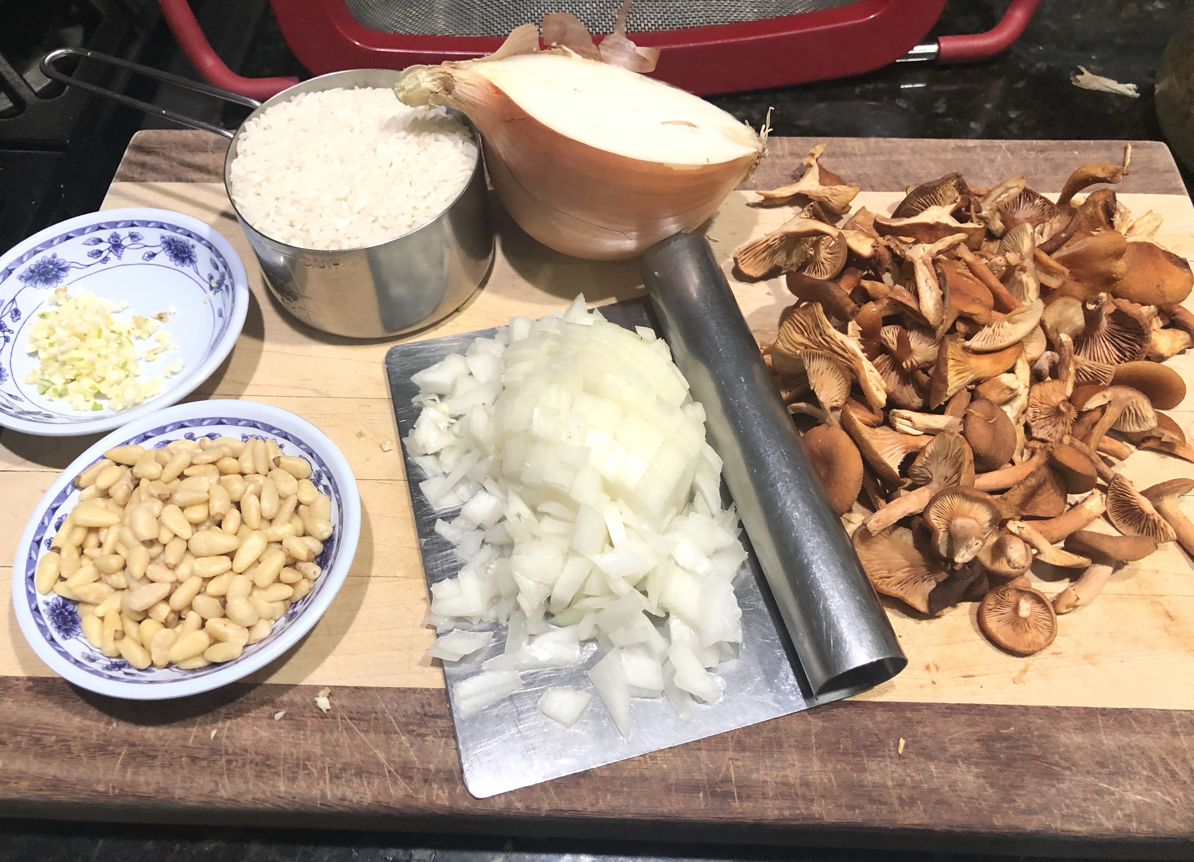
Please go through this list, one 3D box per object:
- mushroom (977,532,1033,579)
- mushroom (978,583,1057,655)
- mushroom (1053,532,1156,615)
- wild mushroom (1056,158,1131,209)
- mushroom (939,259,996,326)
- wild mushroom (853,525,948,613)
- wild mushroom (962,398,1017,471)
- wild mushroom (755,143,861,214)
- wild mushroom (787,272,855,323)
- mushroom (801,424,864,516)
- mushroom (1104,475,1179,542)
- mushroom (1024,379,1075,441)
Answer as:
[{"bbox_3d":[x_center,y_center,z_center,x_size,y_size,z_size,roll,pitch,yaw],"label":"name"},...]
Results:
[{"bbox_3d":[0.113,0.035,0.268,0.014,0.014,0.014,0,83,9],"label":"mushroom"},{"bbox_3d":[0.118,0.053,0.271,0.021,0.010,0.021,0,59,0],"label":"mushroom"},{"bbox_3d":[0.142,0.039,0.271,0.026,0.018,0.022,15,104,-3],"label":"mushroom"},{"bbox_3d":[0.179,-0.089,0.349,0.028,0.012,0.012,-31,24,2],"label":"wild mushroom"},{"bbox_3d":[0.118,-0.044,0.309,0.017,0.013,0.021,12,65,-35],"label":"mushroom"},{"bbox_3d":[0.087,0.039,0.274,0.027,0.013,0.024,2,69,-6],"label":"wild mushroom"},{"bbox_3d":[0.113,0.001,0.277,0.015,0.013,0.021,-9,78,-4],"label":"wild mushroom"},{"bbox_3d":[0.078,-0.093,0.356,0.037,0.019,0.018,1,57,2],"label":"wild mushroom"},{"bbox_3d":[0.073,-0.044,0.318,0.024,0.016,0.014,37,49,0],"label":"wild mushroom"},{"bbox_3d":[0.069,0.011,0.288,0.021,0.013,0.025,-6,67,20],"label":"mushroom"},{"bbox_3d":[0.154,0.023,0.278,0.013,0.009,0.026,-44,66,20],"label":"mushroom"},{"bbox_3d":[0.138,-0.006,0.295,0.015,0.010,0.019,0,90,18],"label":"mushroom"}]

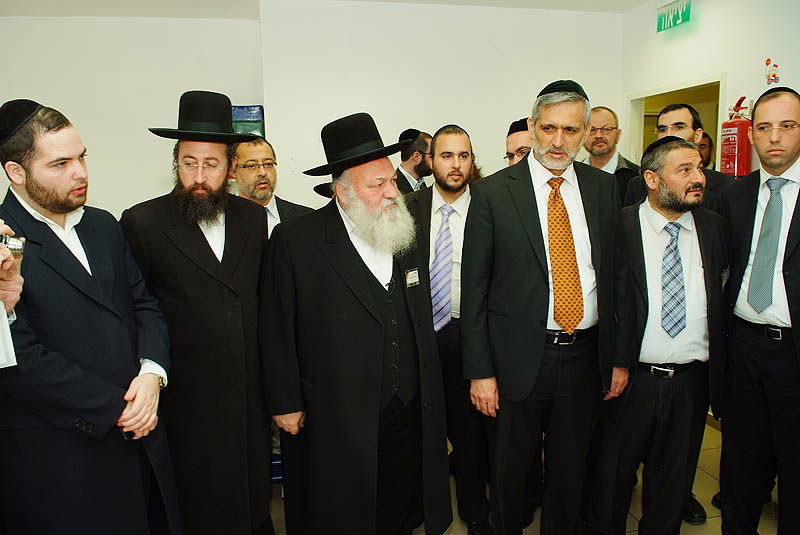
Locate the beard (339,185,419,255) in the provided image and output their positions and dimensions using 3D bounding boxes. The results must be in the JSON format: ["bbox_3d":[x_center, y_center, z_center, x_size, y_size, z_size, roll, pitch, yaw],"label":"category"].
[{"bbox_3d":[-0.065,-0.139,1.750,0.170,0.215,0.175,13,15,42],"label":"beard"}]

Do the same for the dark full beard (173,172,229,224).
[{"bbox_3d":[-0.564,-0.198,1.660,0.155,0.150,0.120,-3,7,-22],"label":"dark full beard"}]

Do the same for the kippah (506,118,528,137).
[{"bbox_3d":[0.481,-0.529,2.200,0.165,0.075,0.165,4,8,40],"label":"kippah"}]

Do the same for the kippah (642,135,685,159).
[{"bbox_3d":[0.884,-0.393,1.940,0.155,0.065,0.155,-4,-17,-26],"label":"kippah"}]

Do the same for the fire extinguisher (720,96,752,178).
[{"bbox_3d":[1.914,-0.726,3.280,0.160,0.490,0.155,-3,7,-24],"label":"fire extinguisher"}]

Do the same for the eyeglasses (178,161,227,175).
[{"bbox_3d":[-0.584,-0.295,1.700,0.140,0.045,0.140,0,15,-16],"label":"eyeglasses"}]

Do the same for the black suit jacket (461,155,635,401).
[{"bbox_3d":[0.445,0.018,1.770,0.520,0.740,0.300,0,6,2],"label":"black suit jacket"}]

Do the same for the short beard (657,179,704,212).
[{"bbox_3d":[0.905,-0.229,1.840,0.135,0.105,0.110,-4,7,-30],"label":"short beard"}]

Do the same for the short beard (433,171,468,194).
[{"bbox_3d":[0.201,-0.328,2.230,0.135,0.100,0.110,-2,10,-8],"label":"short beard"}]

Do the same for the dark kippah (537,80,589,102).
[{"bbox_3d":[0.498,-0.533,1.760,0.160,0.070,0.160,5,3,18],"label":"dark kippah"}]

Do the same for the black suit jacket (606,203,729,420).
[{"bbox_3d":[0.863,0.137,1.930,0.480,0.730,0.310,1,6,18],"label":"black suit jacket"}]

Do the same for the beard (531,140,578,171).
[{"bbox_3d":[0.452,-0.325,1.680,0.135,0.095,0.100,1,6,15],"label":"beard"}]

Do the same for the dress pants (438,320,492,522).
[{"bbox_3d":[0.237,0.644,2.431,0.390,0.950,0.270,0,7,4],"label":"dress pants"}]

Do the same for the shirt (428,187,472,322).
[{"bbox_3d":[0.209,-0.054,2.302,0.420,0.570,0.250,0,7,6],"label":"shirt"}]

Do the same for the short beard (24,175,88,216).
[{"bbox_3d":[-0.762,-0.163,1.290,0.100,0.095,0.125,1,6,16],"label":"short beard"}]

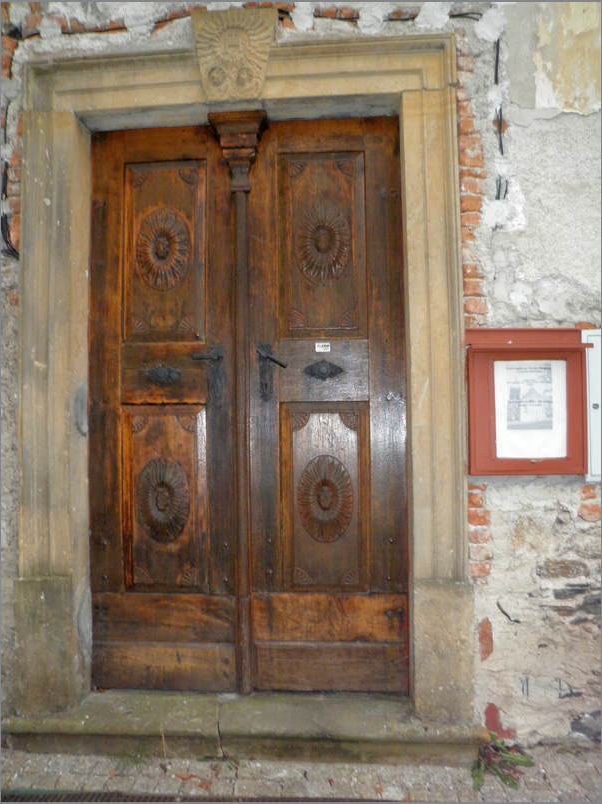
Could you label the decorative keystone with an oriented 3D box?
[{"bbox_3d":[-0.272,-1.463,2.826,0.367,0.370,0.166,-1,-2,5],"label":"decorative keystone"}]

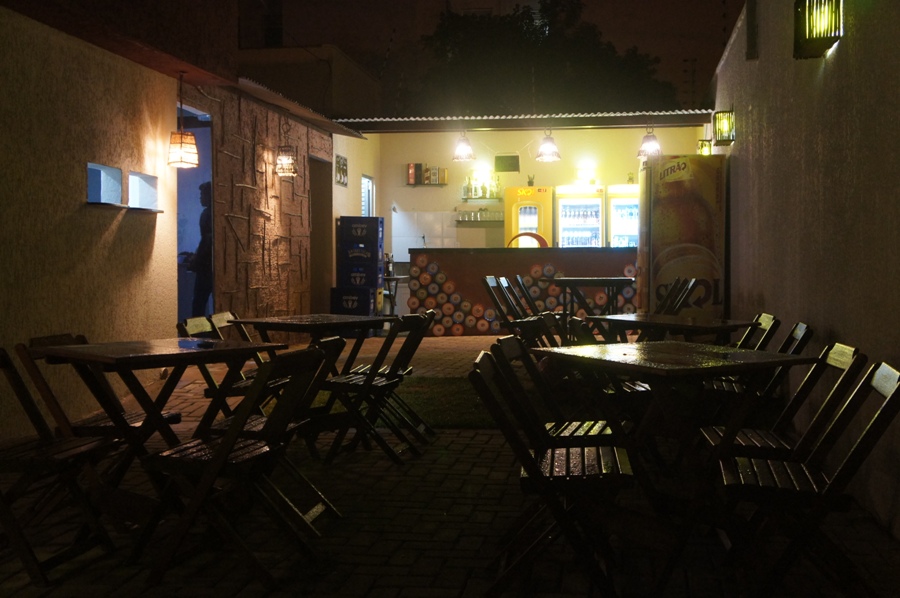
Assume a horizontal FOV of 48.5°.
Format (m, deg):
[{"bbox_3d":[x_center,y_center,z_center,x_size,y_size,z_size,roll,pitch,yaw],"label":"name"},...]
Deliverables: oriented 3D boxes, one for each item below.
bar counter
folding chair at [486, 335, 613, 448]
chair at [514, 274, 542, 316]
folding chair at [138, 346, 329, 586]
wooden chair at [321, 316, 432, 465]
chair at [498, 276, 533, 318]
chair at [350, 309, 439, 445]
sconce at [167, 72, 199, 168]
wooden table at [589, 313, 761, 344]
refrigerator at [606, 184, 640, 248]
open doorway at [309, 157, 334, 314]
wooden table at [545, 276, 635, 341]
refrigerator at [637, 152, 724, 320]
[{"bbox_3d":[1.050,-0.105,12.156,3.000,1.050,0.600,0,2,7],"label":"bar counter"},{"bbox_3d":[0.428,0.541,3.823,0.460,0.765,0.410,1,2,16],"label":"folding chair"},{"bbox_3d":[0.815,0.177,8.295,0.480,0.770,0.420,0,2,11],"label":"chair"},{"bbox_3d":[-0.724,0.557,3.464,0.460,0.765,0.410,1,2,14],"label":"folding chair"},{"bbox_3d":[-0.371,0.478,5.412,0.460,0.765,0.410,1,2,12],"label":"wooden chair"},{"bbox_3d":[0.670,0.192,7.945,0.480,0.770,0.420,0,2,11],"label":"chair"},{"bbox_3d":[-0.345,0.439,5.874,0.480,0.770,0.420,0,2,11],"label":"chair"},{"bbox_3d":[-2.169,-1.448,8.101,0.250,0.770,0.255,0,2,-15],"label":"sconce"},{"bbox_3d":[1.224,0.479,5.445,0.700,0.735,0.700,2,3,37],"label":"wooden table"},{"bbox_3d":[2.472,-0.561,13.638,0.650,1.920,0.680,0,2,8],"label":"refrigerator"},{"bbox_3d":[-1.565,-0.636,12.174,0.160,2.150,0.950,0,2,10],"label":"open doorway"},{"bbox_3d":[1.210,0.181,8.865,0.700,0.735,0.700,0,2,2],"label":"wooden table"},{"bbox_3d":[2.034,-0.332,8.874,0.730,1.870,0.680,0,2,8],"label":"refrigerator"}]

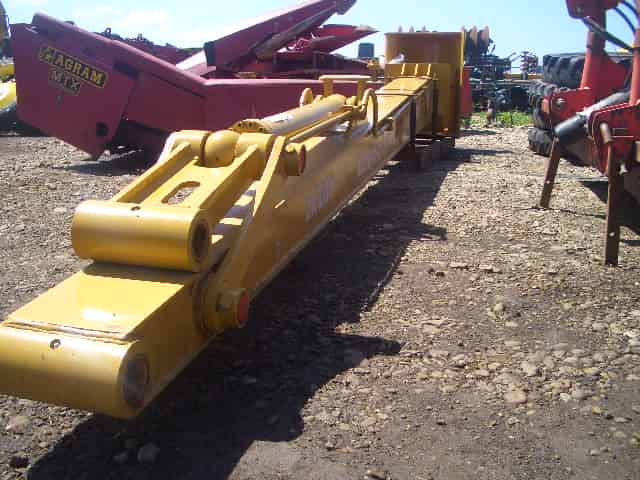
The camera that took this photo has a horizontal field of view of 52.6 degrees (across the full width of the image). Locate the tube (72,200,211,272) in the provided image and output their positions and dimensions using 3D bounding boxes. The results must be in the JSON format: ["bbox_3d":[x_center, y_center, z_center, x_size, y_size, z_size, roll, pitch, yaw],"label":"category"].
[{"bbox_3d":[-0.656,-0.017,2.403,0.446,0.228,0.228,5,15,11],"label":"tube"}]

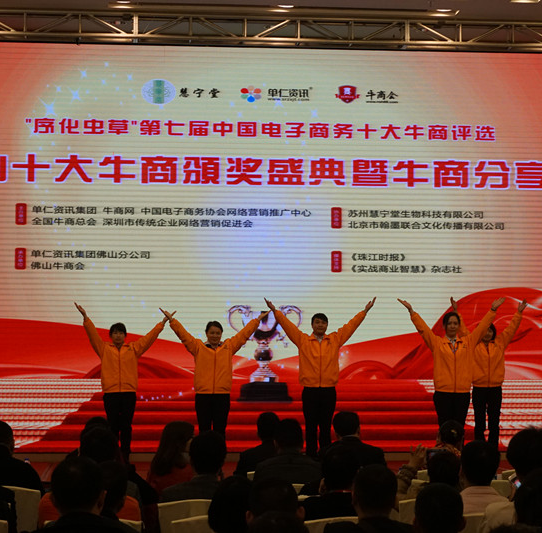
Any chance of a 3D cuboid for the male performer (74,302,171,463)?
[{"bbox_3d":[-1.618,1.298,18.400,1.100,1.800,0.360,0,-3,-6],"label":"male performer"}]

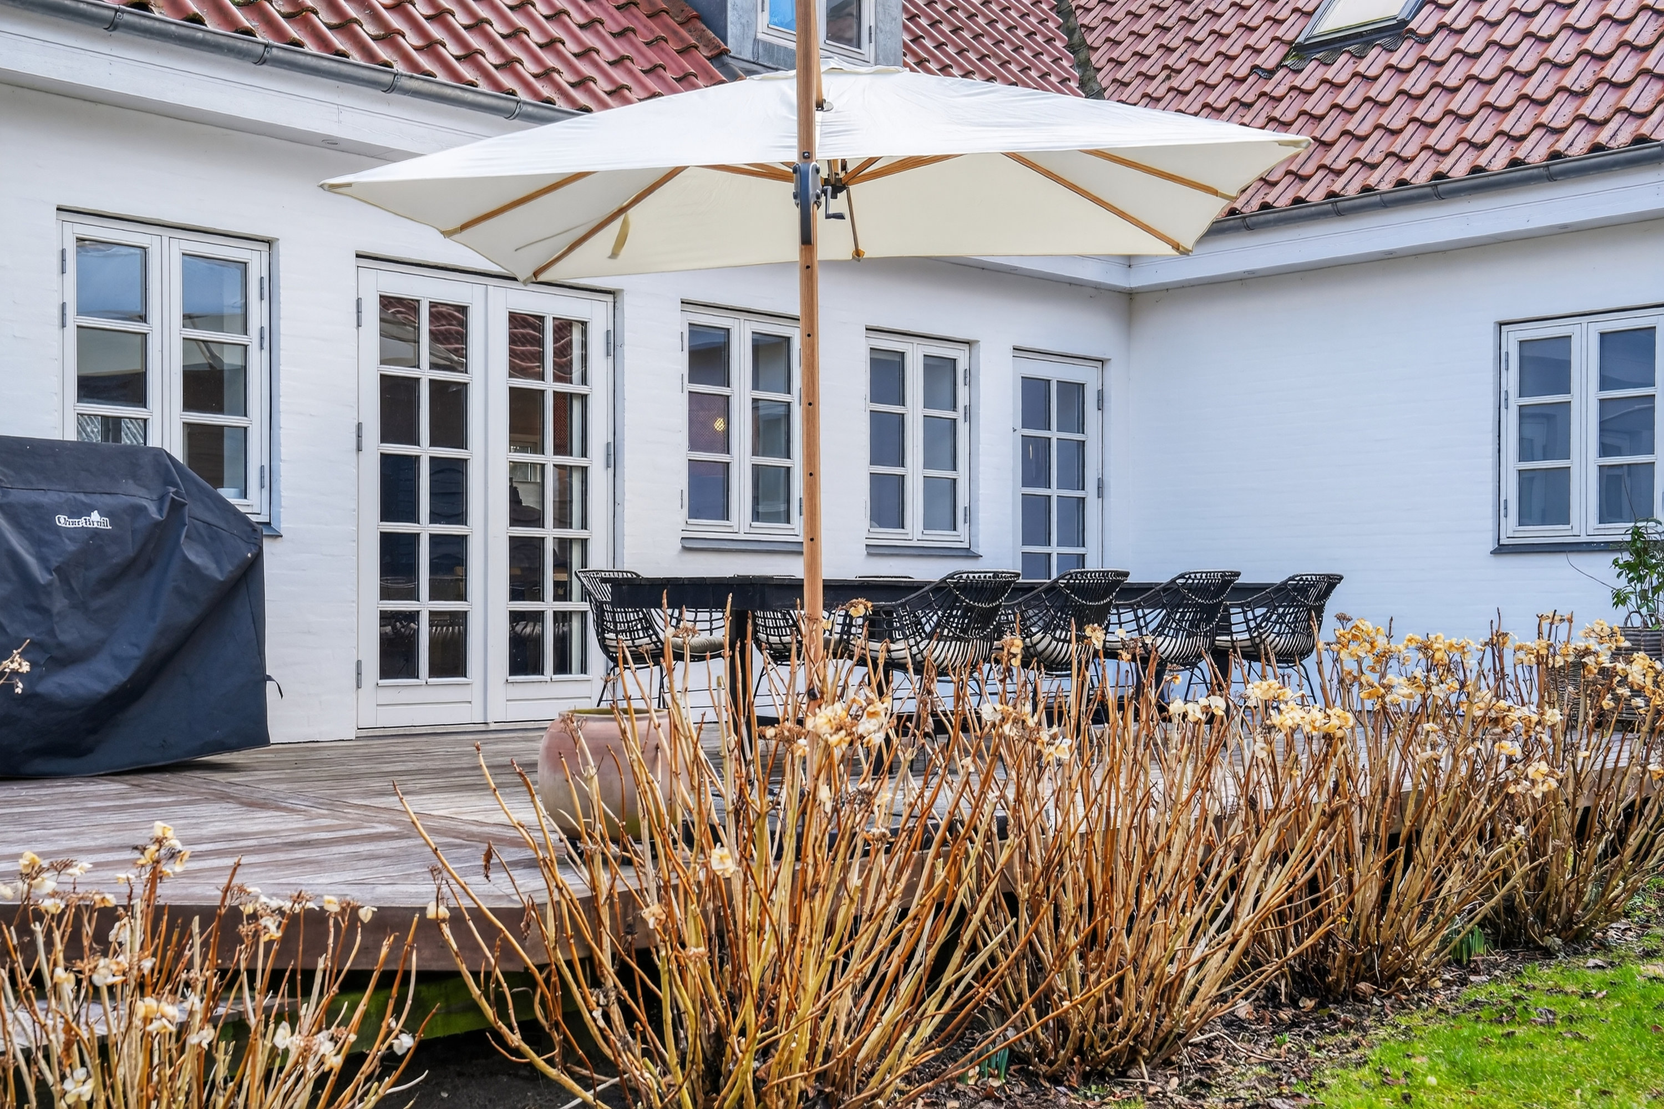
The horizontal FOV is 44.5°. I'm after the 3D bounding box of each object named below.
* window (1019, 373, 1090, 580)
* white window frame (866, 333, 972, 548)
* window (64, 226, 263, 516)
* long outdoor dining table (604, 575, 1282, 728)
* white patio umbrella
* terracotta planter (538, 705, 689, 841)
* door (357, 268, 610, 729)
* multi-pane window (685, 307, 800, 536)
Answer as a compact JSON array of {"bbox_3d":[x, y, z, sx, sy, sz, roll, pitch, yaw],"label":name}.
[{"bbox_3d":[1.333,-0.245,12.416,0.060,1.700,0.710,-2,-2,45],"label":"window"},{"bbox_3d":[0.450,-0.643,11.546,0.100,1.190,0.902,-2,-2,45],"label":"white window frame"},{"bbox_3d":[-2.740,-0.733,8.313,0.100,1.190,0.927,-2,-2,45],"label":"window"},{"bbox_3d":[0.627,0.486,8.556,0.920,0.730,3.360,-2,-2,45],"label":"long outdoor dining table"},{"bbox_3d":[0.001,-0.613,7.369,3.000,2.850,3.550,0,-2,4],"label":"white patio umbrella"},{"bbox_3d":[-0.512,0.520,4.780,0.355,0.300,0.355,0,-2,0],"label":"terracotta planter"},{"bbox_3d":[-1.611,-0.252,9.444,0.100,2.090,1.480,-2,-2,45],"label":"door"},{"bbox_3d":[-0.500,-0.670,10.584,0.100,1.190,0.897,-2,-2,45],"label":"multi-pane window"}]

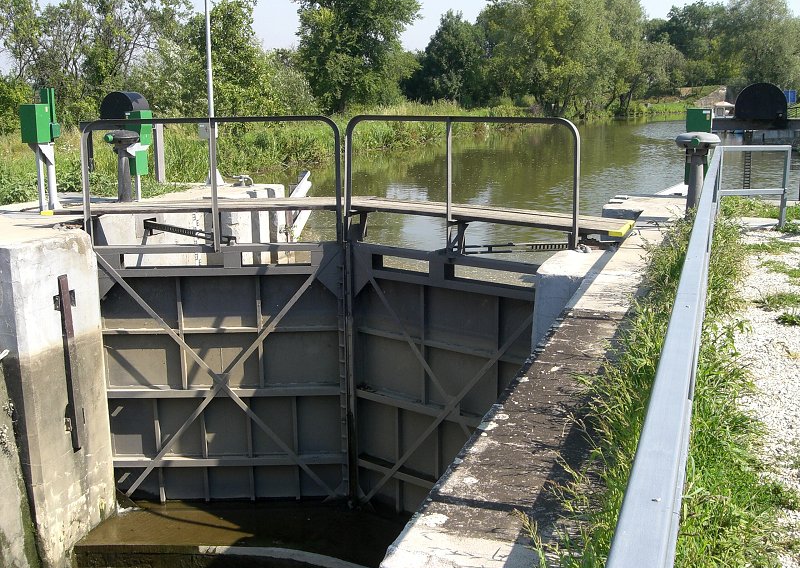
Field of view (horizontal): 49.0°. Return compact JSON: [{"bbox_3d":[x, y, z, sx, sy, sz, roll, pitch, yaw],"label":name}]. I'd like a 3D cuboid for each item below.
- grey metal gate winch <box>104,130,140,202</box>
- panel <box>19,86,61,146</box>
[{"bbox_3d":[-3.978,-1.681,12.620,0.460,1.000,0.480,4,13,20],"label":"grey metal gate winch"},{"bbox_3d":[-4.953,-2.312,12.100,0.273,0.725,0.432,4,13,20],"label":"panel"}]

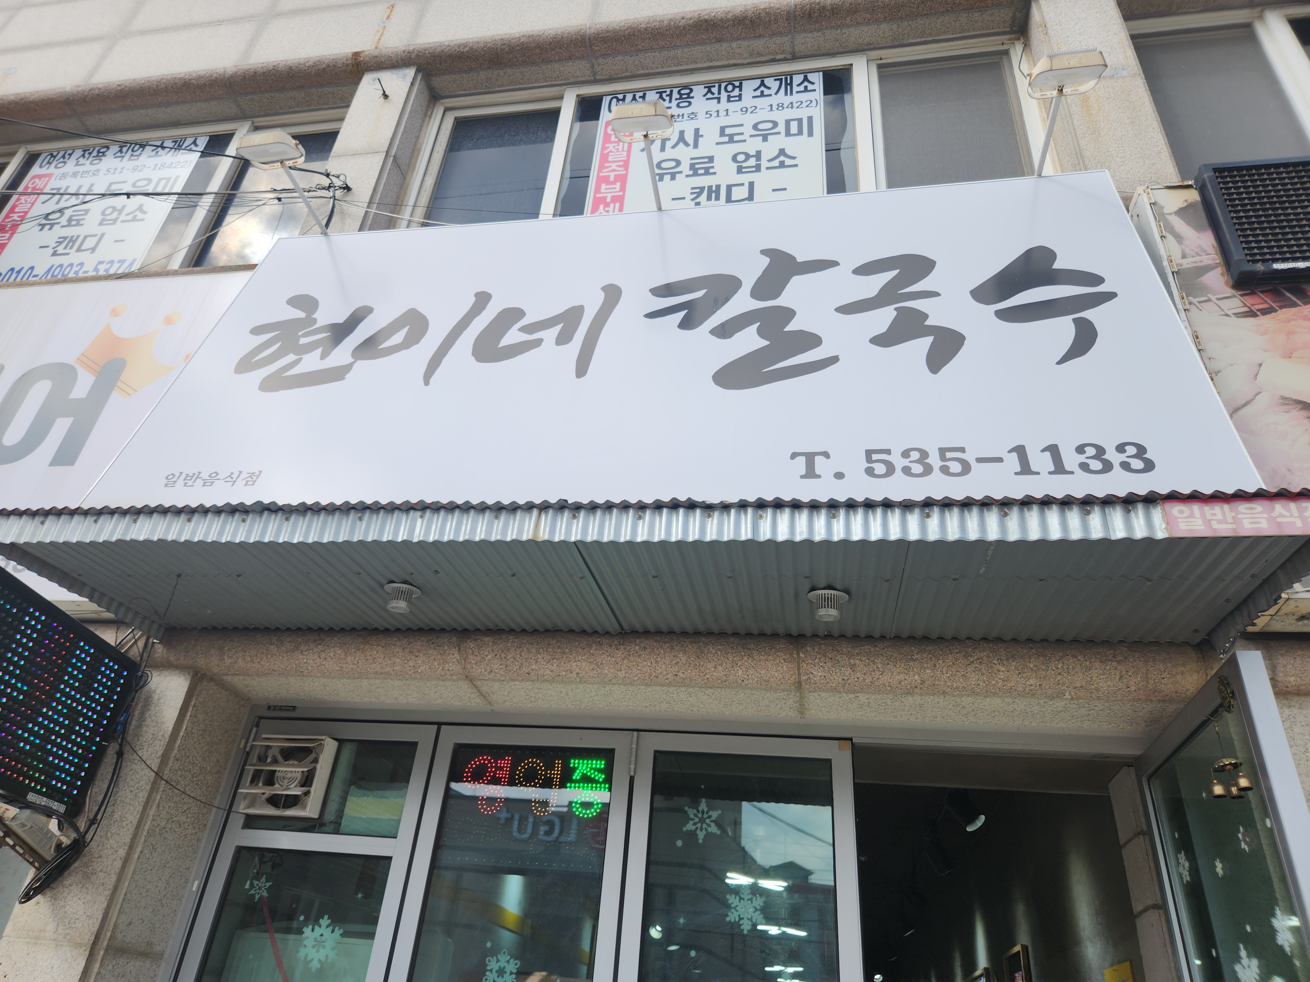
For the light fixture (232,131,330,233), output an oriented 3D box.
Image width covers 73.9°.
[{"bbox_3d":[-1.376,-1.168,3.343,0.222,0.118,0.488,-1,-31,11],"label":"light fixture"}]

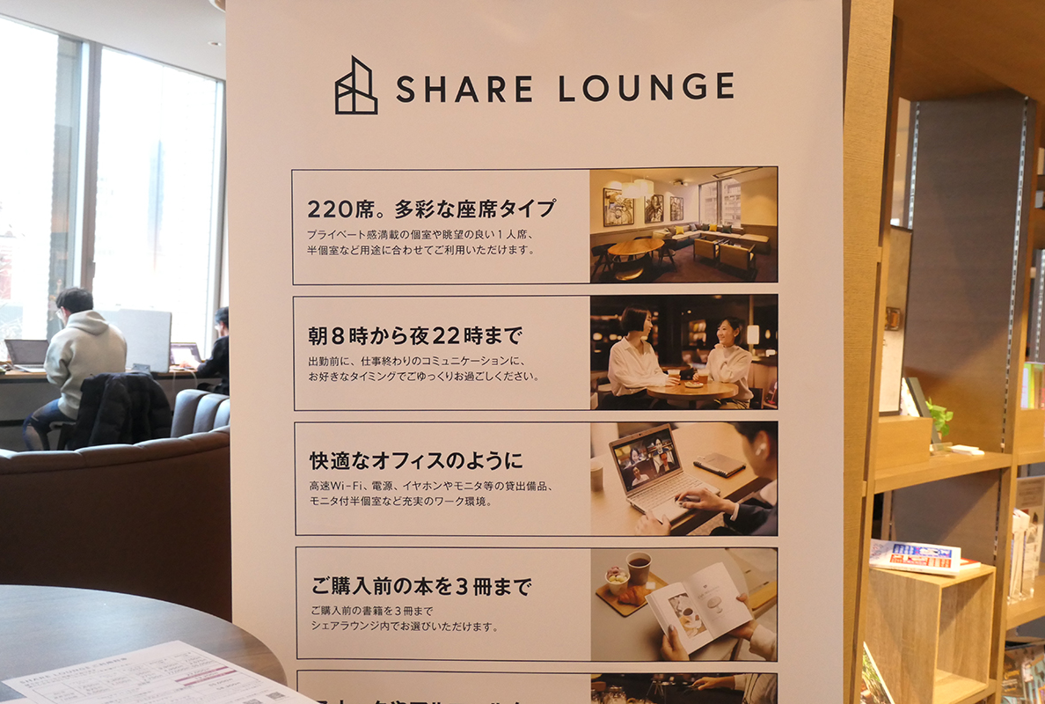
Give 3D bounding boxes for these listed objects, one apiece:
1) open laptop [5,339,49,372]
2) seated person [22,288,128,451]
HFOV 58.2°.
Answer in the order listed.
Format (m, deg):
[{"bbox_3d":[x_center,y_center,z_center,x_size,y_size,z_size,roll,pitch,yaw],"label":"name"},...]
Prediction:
[{"bbox_3d":[-3.379,0.031,6.566,0.337,0.215,0.309,4,2,33],"label":"open laptop"},{"bbox_3d":[-3.044,0.221,6.364,0.660,1.324,0.520,4,2,34],"label":"seated person"}]

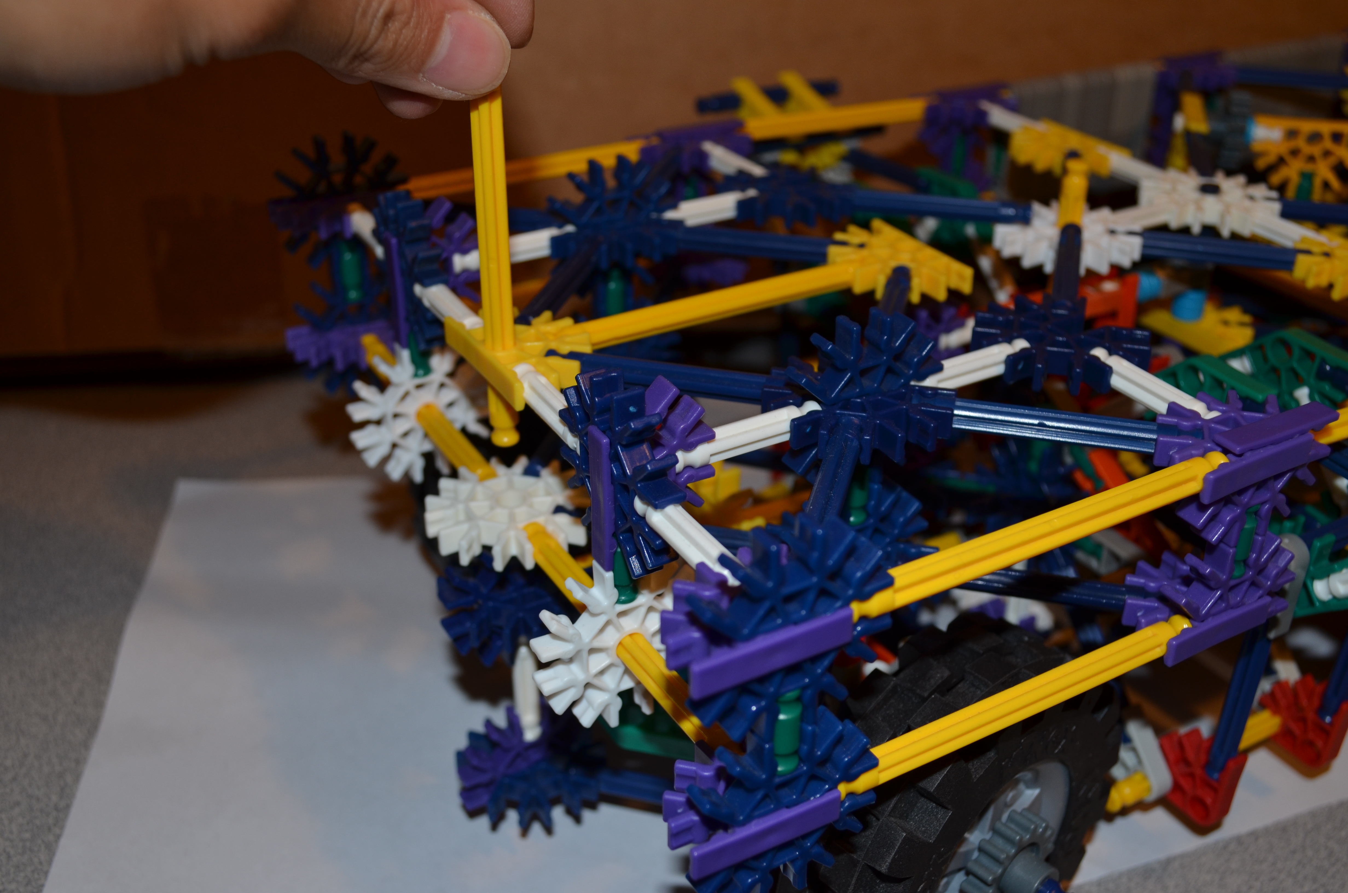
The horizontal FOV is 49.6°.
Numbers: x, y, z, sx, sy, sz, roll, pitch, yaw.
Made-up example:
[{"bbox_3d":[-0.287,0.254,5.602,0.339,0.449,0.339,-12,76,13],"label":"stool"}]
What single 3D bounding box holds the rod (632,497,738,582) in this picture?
[{"bbox_3d":[0.003,0.017,0.243,0.006,0.006,0.033,-16,34,-27],"label":"rod"}]

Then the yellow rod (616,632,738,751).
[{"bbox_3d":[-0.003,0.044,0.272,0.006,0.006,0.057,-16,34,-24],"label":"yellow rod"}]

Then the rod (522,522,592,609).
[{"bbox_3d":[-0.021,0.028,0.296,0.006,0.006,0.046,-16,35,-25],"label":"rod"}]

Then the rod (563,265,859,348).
[{"bbox_3d":[0.010,-0.031,0.324,0.085,0.006,0.006,-15,33,-25],"label":"rod"}]

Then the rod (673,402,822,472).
[{"bbox_3d":[0.014,-0.002,0.273,0.032,0.006,0.006,-18,34,-25],"label":"rod"}]

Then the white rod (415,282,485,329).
[{"bbox_3d":[-0.050,-0.031,0.322,0.006,0.006,0.032,-19,33,-28],"label":"white rod"}]

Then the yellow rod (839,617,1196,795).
[{"bbox_3d":[0.063,0.046,0.265,0.086,0.006,0.006,-17,34,-25],"label":"yellow rod"}]

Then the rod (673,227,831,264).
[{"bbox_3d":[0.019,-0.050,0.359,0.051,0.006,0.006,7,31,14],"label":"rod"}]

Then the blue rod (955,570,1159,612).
[{"bbox_3d":[0.072,0.028,0.296,0.052,0.006,0.006,7,30,13],"label":"blue rod"}]

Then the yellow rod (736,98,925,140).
[{"bbox_3d":[0.051,-0.101,0.449,0.085,0.006,0.006,-13,32,-26],"label":"yellow rod"}]

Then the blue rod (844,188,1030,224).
[{"bbox_3d":[0.066,-0.062,0.380,0.053,0.006,0.006,10,31,12],"label":"blue rod"}]

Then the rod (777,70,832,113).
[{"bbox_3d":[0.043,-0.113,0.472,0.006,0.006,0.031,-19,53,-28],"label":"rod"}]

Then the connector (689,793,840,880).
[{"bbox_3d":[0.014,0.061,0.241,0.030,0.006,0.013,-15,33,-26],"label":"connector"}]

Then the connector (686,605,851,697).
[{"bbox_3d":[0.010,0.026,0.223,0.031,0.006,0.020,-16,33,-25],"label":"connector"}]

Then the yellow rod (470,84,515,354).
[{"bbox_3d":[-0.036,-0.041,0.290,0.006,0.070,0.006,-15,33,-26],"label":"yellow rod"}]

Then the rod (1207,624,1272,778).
[{"bbox_3d":[0.124,0.054,0.322,0.006,0.051,0.006,-17,36,-24],"label":"rod"}]

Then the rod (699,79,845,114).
[{"bbox_3d":[0.030,-0.113,0.471,0.054,0.006,0.006,-15,33,-26],"label":"rod"}]

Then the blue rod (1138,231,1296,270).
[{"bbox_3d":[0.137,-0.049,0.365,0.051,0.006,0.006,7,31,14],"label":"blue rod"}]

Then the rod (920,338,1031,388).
[{"bbox_3d":[0.060,-0.016,0.295,0.032,0.006,0.006,-16,33,-26],"label":"rod"}]

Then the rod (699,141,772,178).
[{"bbox_3d":[0.017,-0.079,0.410,0.006,0.006,0.033,-18,35,-28],"label":"rod"}]

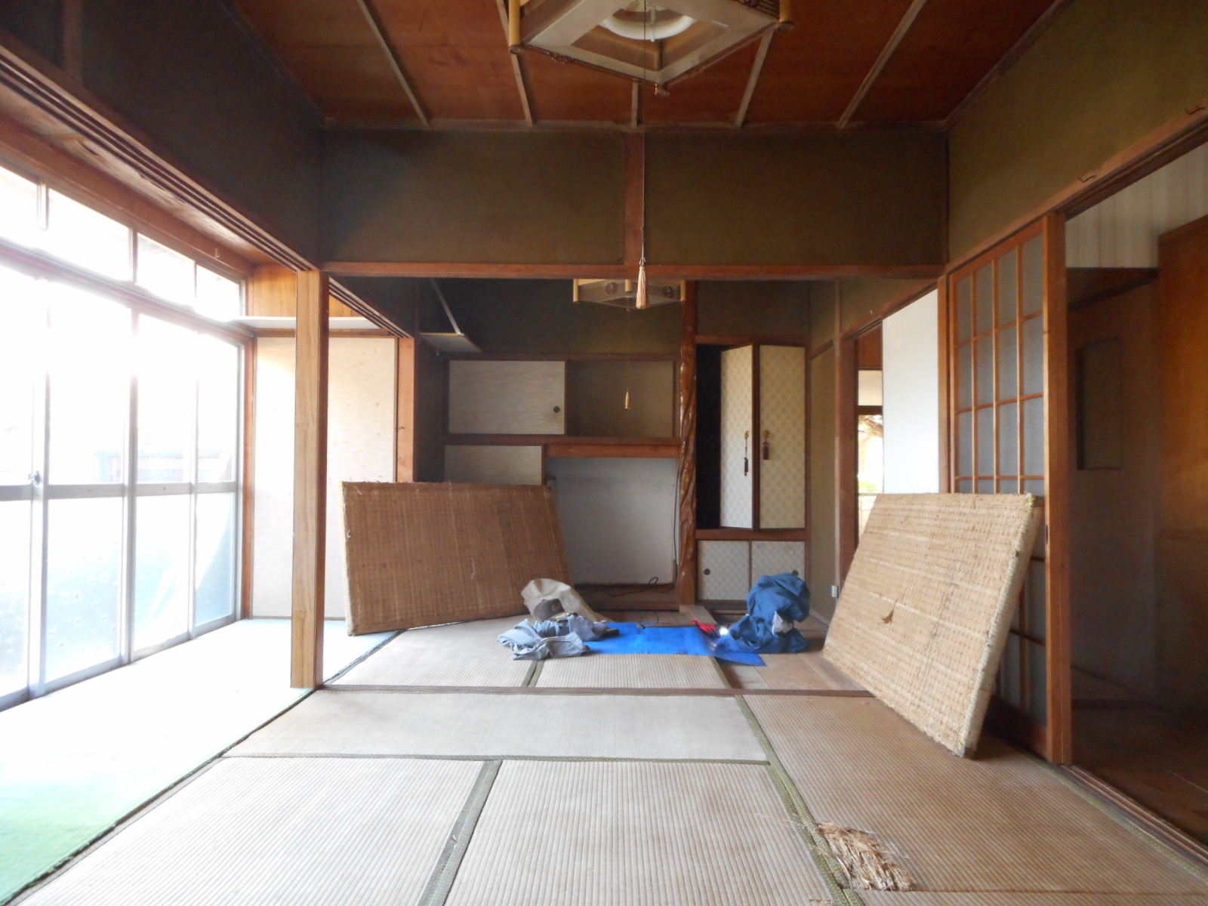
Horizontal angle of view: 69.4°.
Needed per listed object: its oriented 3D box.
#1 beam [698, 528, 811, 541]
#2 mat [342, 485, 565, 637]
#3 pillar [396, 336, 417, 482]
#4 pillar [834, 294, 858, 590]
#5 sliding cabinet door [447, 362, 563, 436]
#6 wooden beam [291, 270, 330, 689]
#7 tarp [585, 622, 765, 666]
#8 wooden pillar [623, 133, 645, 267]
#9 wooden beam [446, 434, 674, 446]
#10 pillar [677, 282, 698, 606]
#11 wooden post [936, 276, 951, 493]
[{"bbox_3d":[1.082,0.600,6.431,0.819,0.073,0.120,0,-2,1],"label":"beam"},{"bbox_3d":[-0.889,0.644,5.651,0.056,0.880,1.760,-21,-17,39],"label":"mat"},{"bbox_3d":[-1.241,0.166,5.511,0.102,1.795,0.105,0,-2,1],"label":"pillar"},{"bbox_3d":[1.526,0.027,5.492,0.108,2.128,0.108,0,-2,1],"label":"pillar"},{"bbox_3d":[-0.727,-0.413,6.509,0.875,0.541,0.025,0,-2,1],"label":"sliding cabinet door"},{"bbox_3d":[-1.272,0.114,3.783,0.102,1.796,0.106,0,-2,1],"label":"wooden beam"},{"bbox_3d":[0.346,1.083,4.963,1.080,0.060,1.020,0,-2,1],"label":"tarp"},{"bbox_3d":[0.133,-1.080,3.768,0.089,0.585,0.095,0,-2,1],"label":"wooden pillar"},{"bbox_3d":[-0.310,-0.091,6.408,1.700,0.083,0.100,0,-2,1],"label":"wooden beam"},{"bbox_3d":[0.619,-0.122,6.470,0.142,2.493,0.142,0,-2,1],"label":"pillar"},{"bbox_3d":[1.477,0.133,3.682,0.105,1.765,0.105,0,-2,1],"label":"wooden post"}]

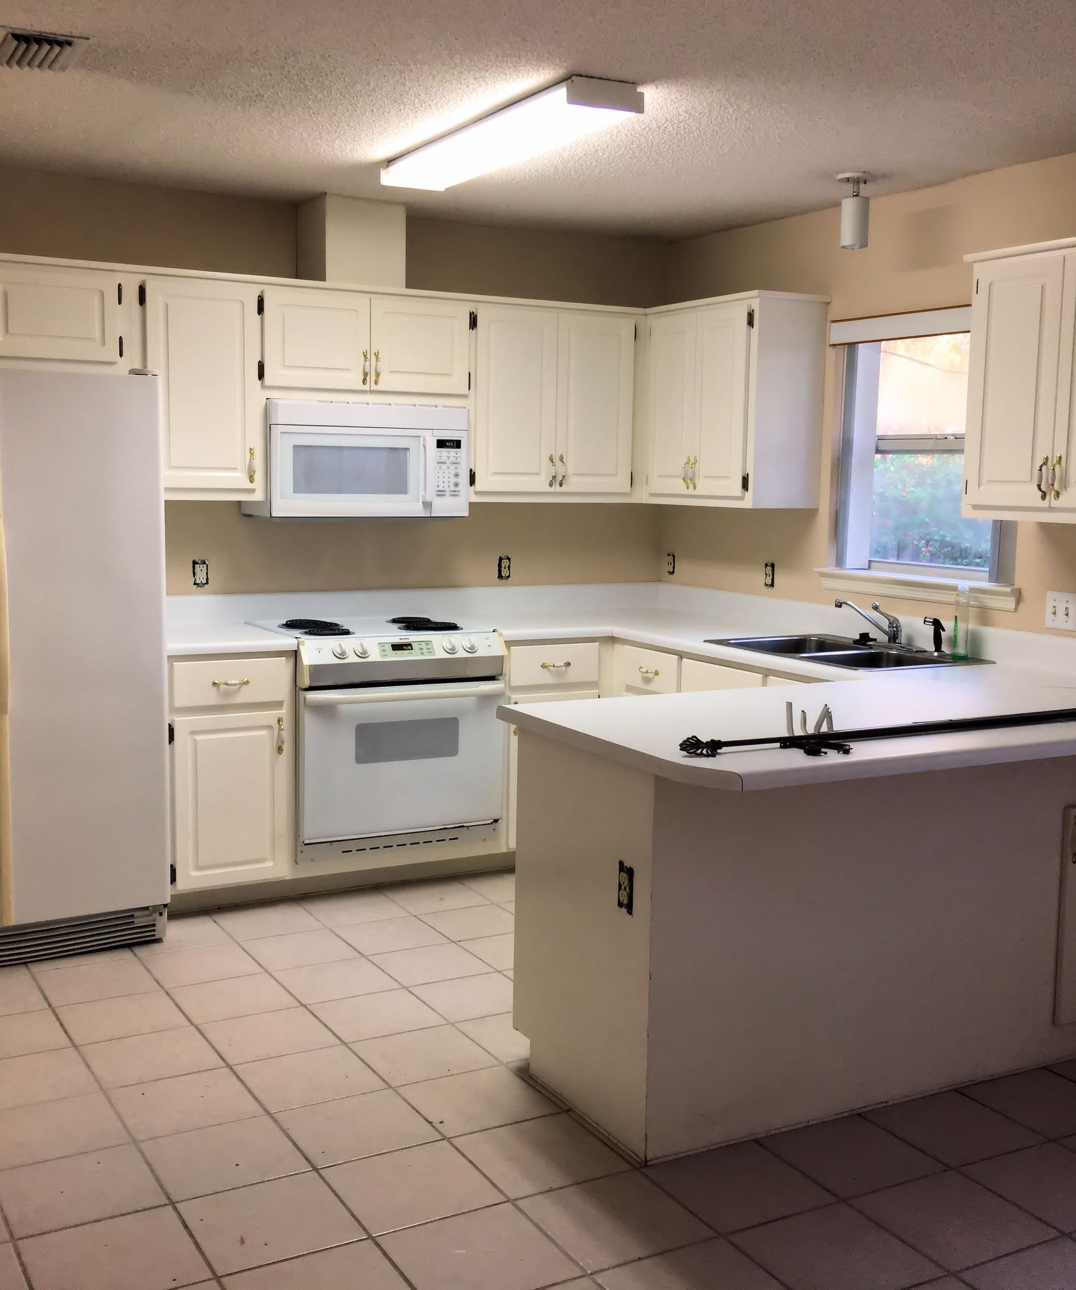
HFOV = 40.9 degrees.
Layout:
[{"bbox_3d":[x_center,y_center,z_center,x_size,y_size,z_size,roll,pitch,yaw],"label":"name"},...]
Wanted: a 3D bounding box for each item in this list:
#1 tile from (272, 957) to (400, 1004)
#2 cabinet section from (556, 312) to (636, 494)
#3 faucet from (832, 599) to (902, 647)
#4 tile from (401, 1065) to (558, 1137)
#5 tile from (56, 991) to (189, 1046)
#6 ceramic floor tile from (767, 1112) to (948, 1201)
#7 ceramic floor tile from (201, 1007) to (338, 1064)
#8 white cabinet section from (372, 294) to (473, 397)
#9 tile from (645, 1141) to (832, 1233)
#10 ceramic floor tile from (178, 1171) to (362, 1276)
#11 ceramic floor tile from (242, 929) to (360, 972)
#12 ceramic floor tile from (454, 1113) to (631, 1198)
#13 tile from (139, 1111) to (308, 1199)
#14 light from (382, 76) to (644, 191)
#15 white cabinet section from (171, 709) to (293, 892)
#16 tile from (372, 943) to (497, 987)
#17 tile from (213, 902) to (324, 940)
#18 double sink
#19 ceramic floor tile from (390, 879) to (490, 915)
[{"bbox_3d":[-0.590,0.980,4.198,0.298,0.012,0.298,-3,8,-29],"label":"tile"},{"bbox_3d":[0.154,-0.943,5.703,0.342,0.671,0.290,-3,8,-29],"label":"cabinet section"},{"bbox_3d":[1.100,-0.074,4.791,0.251,0.156,0.080,-2,7,-21],"label":"faucet"},{"bbox_3d":[-0.142,1.086,3.413,0.291,0.010,0.291,-3,8,-29],"label":"tile"},{"bbox_3d":[-1.127,1.015,3.920,0.300,0.010,0.300,-3,8,-29],"label":"tile"},{"bbox_3d":[0.689,1.128,3.177,0.295,0.010,0.295,-3,8,-29],"label":"ceramic floor tile"},{"bbox_3d":[-0.708,1.036,3.808,0.300,0.010,0.300,-3,8,-29],"label":"ceramic floor tile"},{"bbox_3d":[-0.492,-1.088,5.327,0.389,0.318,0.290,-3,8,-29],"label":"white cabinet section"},{"bbox_3d":[0.422,1.137,3.022,0.298,0.012,0.298,-3,8,-29],"label":"tile"},{"bbox_3d":[-0.532,1.148,2.864,0.300,0.010,0.300,-3,8,-29],"label":"ceramic floor tile"},{"bbox_3d":[-0.738,0.946,4.461,0.298,0.012,0.298,-3,8,-29],"label":"ceramic floor tile"},{"bbox_3d":[0.009,1.114,3.145,0.302,0.010,0.302,-3,7,-29],"label":"ceramic floor tile"},{"bbox_3d":[-0.676,1.106,3.105,0.298,0.012,0.298,-3,8,-29],"label":"tile"},{"bbox_3d":[-0.117,-1.468,4.199,0.226,0.073,1.224,-3,8,-29],"label":"light"},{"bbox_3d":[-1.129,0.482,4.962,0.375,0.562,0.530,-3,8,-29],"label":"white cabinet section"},{"bbox_3d":[-0.322,0.971,4.359,0.302,0.010,0.302,-3,7,-29],"label":"tile"},{"bbox_3d":[-0.891,0.917,4.745,0.295,0.010,0.295,-3,8,-29],"label":"tile"},{"bbox_3d":[1.009,0.111,4.777,0.559,0.180,0.838,-3,8,-29],"label":"double sink"},{"bbox_3d":[-0.357,0.893,5.042,0.295,0.010,0.295,-3,8,-29],"label":"ceramic floor tile"}]

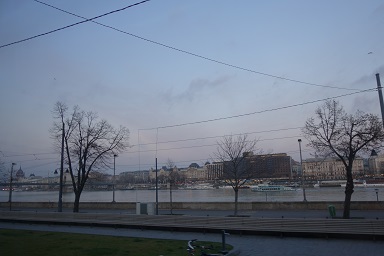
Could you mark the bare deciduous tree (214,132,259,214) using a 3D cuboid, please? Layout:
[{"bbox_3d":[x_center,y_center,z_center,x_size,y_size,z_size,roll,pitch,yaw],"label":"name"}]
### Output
[{"bbox_3d":[4.497,4.719,30.314,4.500,8.126,4.400,-2,-10,0],"label":"bare deciduous tree"}]

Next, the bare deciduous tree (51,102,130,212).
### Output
[{"bbox_3d":[-13.525,3.681,39.788,10.300,14.569,9.300,-2,-10,0],"label":"bare deciduous tree"}]

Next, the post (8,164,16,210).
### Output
[{"bbox_3d":[-29.122,8.959,48.480,0.450,6.900,0.700,-6,-11,22],"label":"post"}]

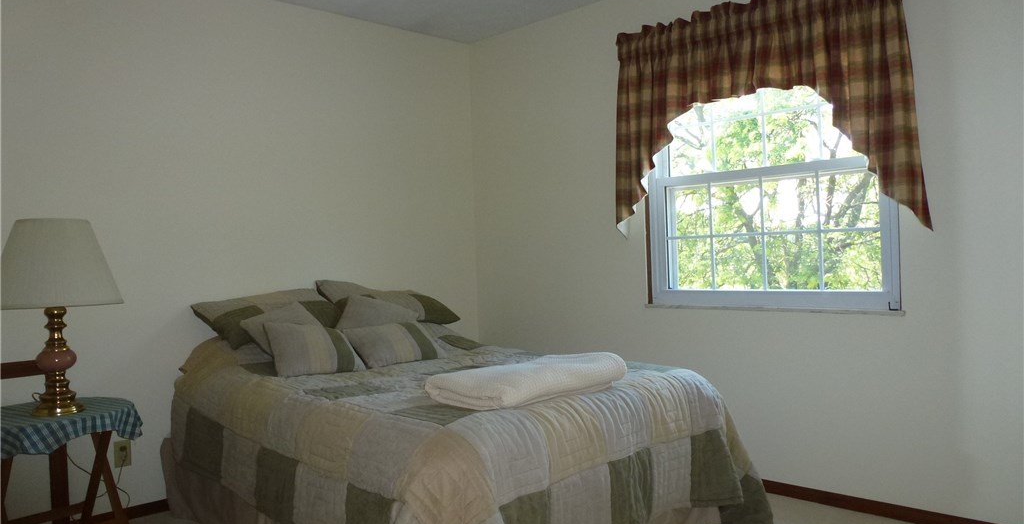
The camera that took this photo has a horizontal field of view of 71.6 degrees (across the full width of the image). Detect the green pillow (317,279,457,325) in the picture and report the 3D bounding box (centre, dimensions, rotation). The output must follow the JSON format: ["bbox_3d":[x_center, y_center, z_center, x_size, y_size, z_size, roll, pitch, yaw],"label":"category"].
[{"bbox_3d":[-0.640,0.209,3.691,0.628,0.150,0.440,1,28,-47],"label":"green pillow"}]

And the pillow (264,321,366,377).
[{"bbox_3d":[-0.924,0.400,3.314,0.404,0.120,0.320,3,39,-37],"label":"pillow"}]

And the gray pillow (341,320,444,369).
[{"bbox_3d":[-0.595,0.409,3.526,0.407,0.120,0.310,-2,36,-42],"label":"gray pillow"}]

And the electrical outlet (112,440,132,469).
[{"bbox_3d":[-1.699,0.842,3.107,0.070,0.115,0.016,-2,1,-41],"label":"electrical outlet"}]

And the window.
[{"bbox_3d":[1.119,-0.386,3.225,1.170,1.220,0.120,-1,1,43],"label":"window"}]

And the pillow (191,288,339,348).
[{"bbox_3d":[-1.086,0.259,3.311,0.420,0.150,0.639,35,26,33],"label":"pillow"}]

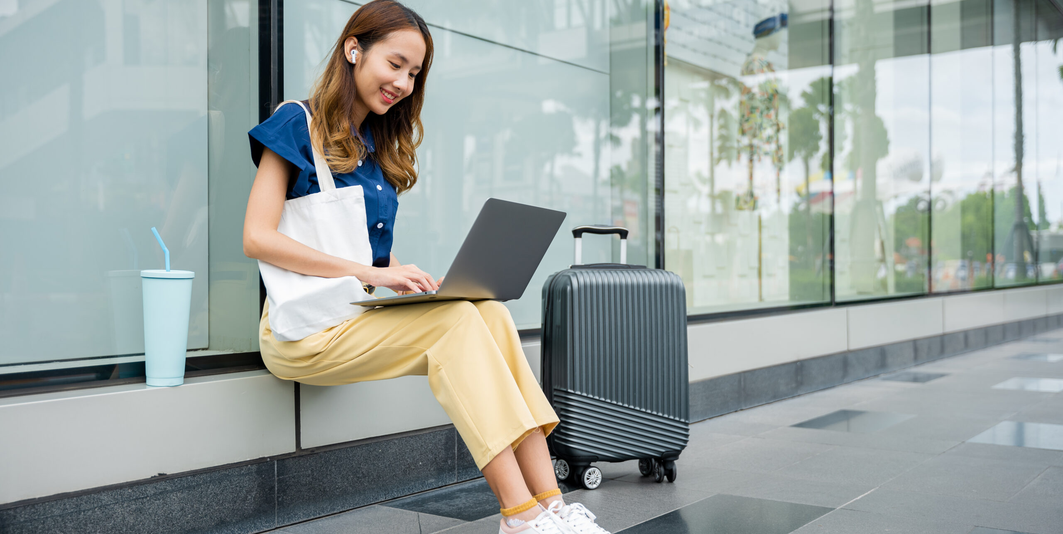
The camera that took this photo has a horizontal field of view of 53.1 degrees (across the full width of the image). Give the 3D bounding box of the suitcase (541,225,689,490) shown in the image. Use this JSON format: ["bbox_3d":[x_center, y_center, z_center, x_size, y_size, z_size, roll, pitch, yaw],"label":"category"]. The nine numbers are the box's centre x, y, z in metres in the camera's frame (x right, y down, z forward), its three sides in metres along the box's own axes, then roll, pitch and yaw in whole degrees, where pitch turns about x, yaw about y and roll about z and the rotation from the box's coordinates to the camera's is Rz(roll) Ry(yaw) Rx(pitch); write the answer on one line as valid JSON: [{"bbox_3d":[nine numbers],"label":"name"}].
[{"bbox_3d":[0.213,0.222,2.765,0.330,0.665,0.220,0,0,-17],"label":"suitcase"}]

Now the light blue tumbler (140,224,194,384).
[{"bbox_3d":[-0.708,0.077,2.070,0.104,0.308,0.104,0,0,-17],"label":"light blue tumbler"}]

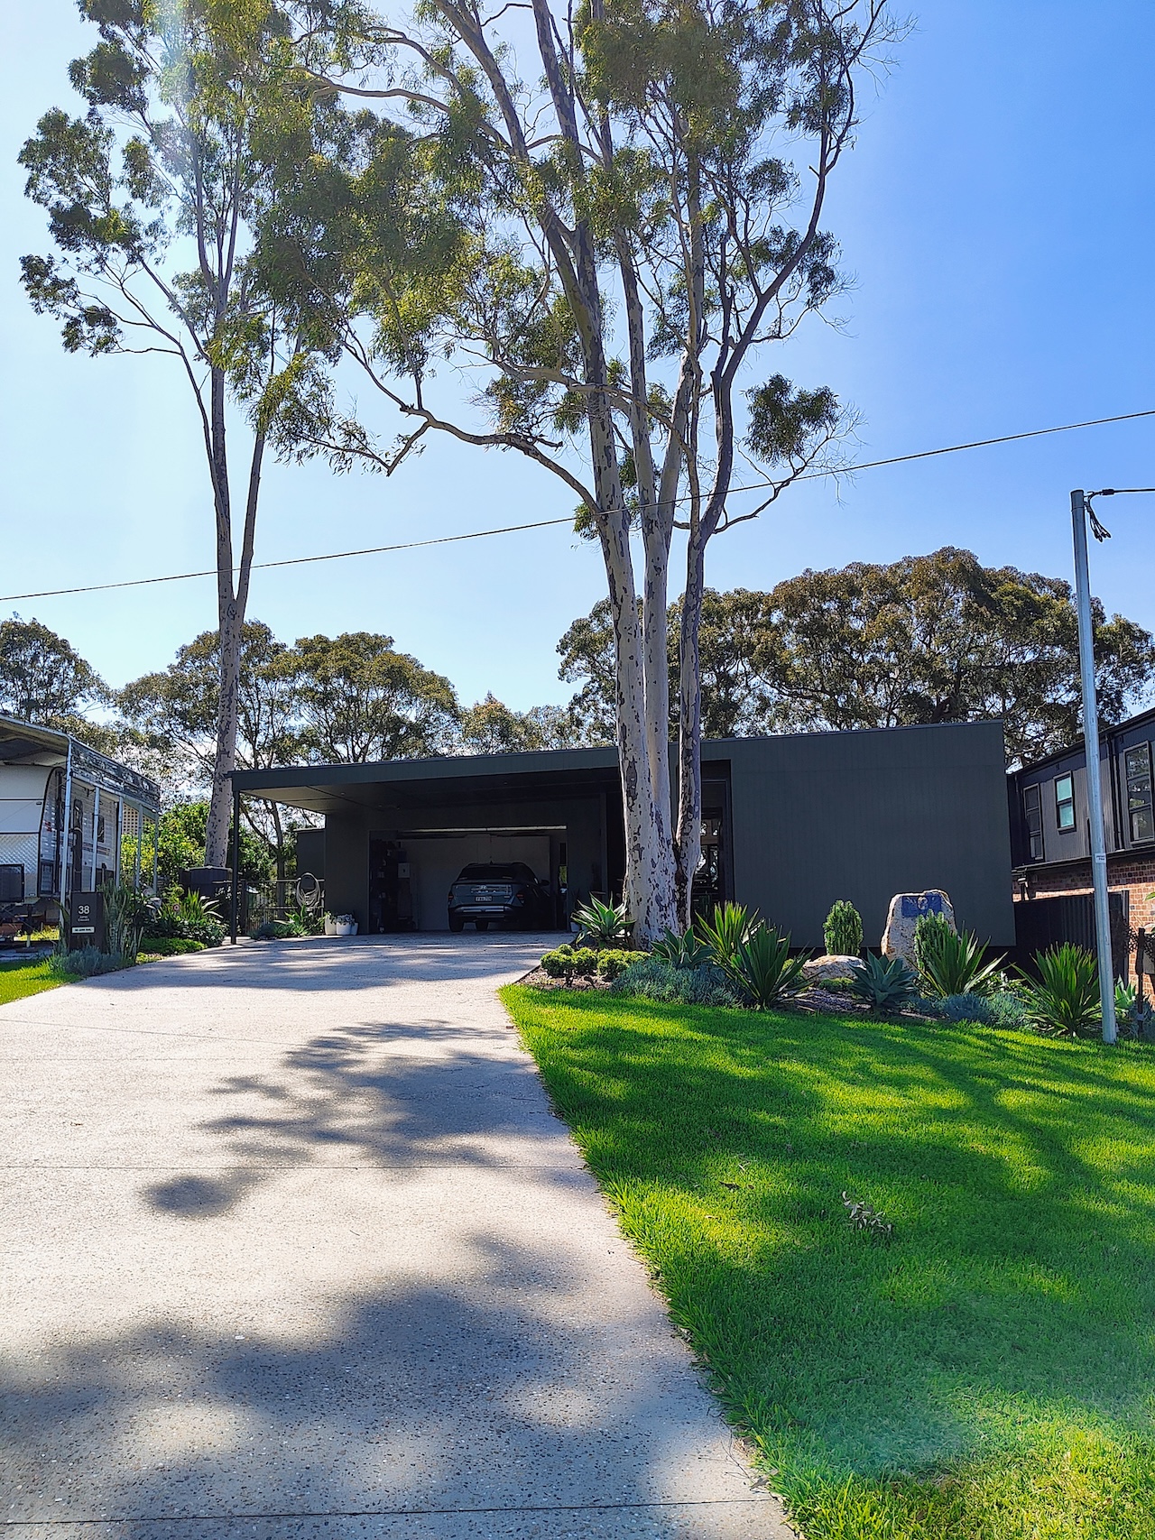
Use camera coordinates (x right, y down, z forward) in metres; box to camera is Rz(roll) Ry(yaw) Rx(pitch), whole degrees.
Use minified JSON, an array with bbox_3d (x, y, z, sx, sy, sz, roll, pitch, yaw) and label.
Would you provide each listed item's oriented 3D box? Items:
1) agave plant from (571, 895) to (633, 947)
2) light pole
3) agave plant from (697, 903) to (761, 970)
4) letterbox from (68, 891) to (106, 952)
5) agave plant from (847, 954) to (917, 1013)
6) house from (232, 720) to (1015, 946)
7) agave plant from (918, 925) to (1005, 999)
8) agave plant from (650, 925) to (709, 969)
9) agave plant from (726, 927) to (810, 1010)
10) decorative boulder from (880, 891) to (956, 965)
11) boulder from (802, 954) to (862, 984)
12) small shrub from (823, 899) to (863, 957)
[{"bbox_3d":[0.350,2.162,15.800,0.870,0.750,0.850,-1,-6,0],"label":"agave plant"},{"bbox_3d":[5.188,-0.111,11.214,0.125,5.600,0.125,-1,-6,0],"label":"light pole"},{"bbox_3d":[1.738,1.923,12.700,0.820,0.800,0.800,-1,-6,0],"label":"agave plant"},{"bbox_3d":[-6.885,2.185,15.600,0.340,0.980,0.280,-1,-6,1],"label":"letterbox"},{"bbox_3d":[3.120,2.189,11.400,0.740,0.580,0.720,-1,-6,0],"label":"agave plant"},{"bbox_3d":[1.344,1.927,25.802,13.550,3.750,13.000,-1,-6,7],"label":"house"},{"bbox_3d":[4.176,2.101,12.100,0.940,0.800,0.900,-1,-6,0],"label":"agave plant"},{"bbox_3d":[1.193,2.058,12.900,0.710,0.570,0.700,-1,-6,0],"label":"agave plant"},{"bbox_3d":[1.989,2.071,11.600,0.860,0.820,0.840,-1,-6,0],"label":"agave plant"},{"bbox_3d":[4.378,2.050,14.300,0.930,1.000,0.550,-1,-6,6],"label":"decorative boulder"},{"bbox_3d":[3.013,2.385,13.200,0.700,0.380,0.550,-1,-6,0],"label":"boulder"},{"bbox_3d":[3.411,2.050,14.300,0.490,0.780,0.480,-1,-6,0],"label":"small shrub"}]

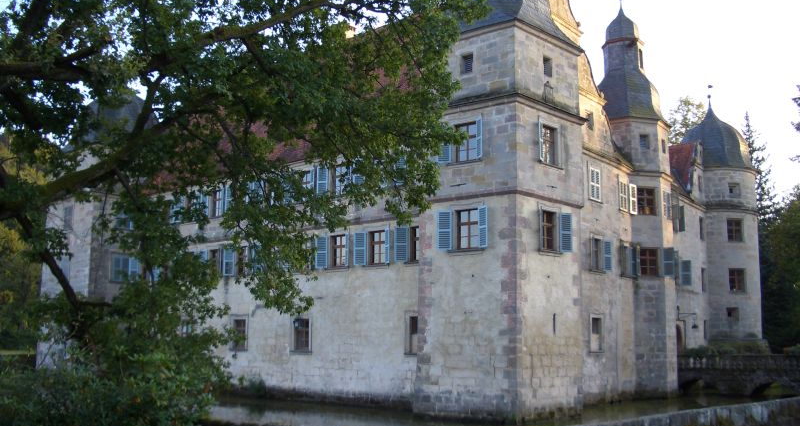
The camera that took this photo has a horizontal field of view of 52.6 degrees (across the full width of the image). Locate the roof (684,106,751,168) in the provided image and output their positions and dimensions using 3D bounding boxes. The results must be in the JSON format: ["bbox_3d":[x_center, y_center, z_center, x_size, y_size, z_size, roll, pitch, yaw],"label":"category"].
[{"bbox_3d":[21.781,-4.955,56.480,6.100,5.447,6.100,-7,-13,40],"label":"roof"}]

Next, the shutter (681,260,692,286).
[{"bbox_3d":[16.925,3.556,47.812,0.654,1.530,0.050,-1,-10,15],"label":"shutter"}]

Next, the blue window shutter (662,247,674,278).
[{"bbox_3d":[14.257,2.626,42.913,0.581,1.573,0.050,-1,-10,14],"label":"blue window shutter"}]

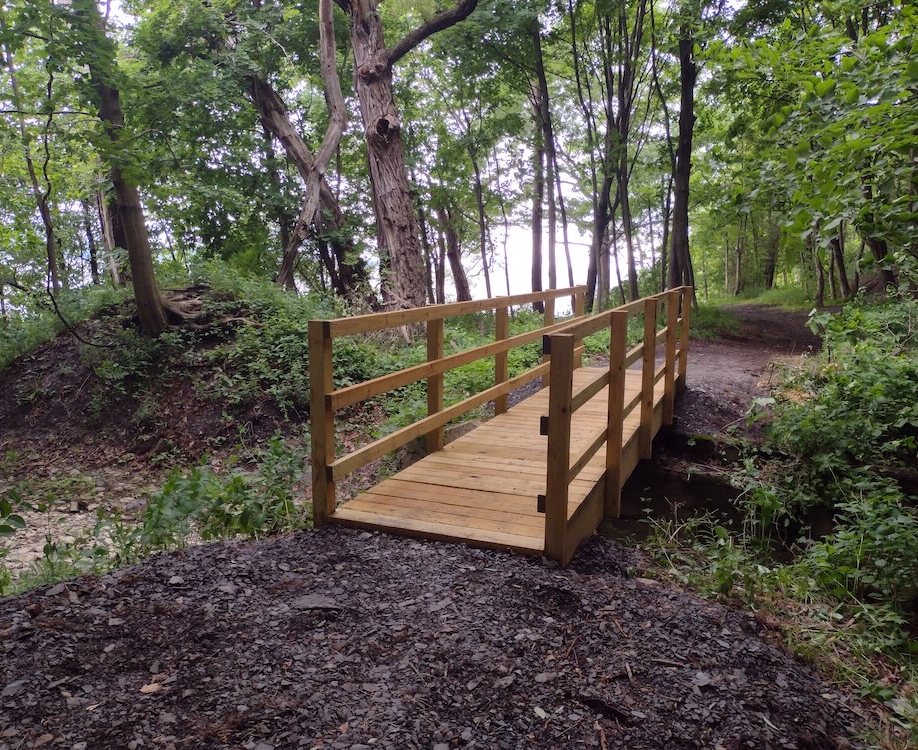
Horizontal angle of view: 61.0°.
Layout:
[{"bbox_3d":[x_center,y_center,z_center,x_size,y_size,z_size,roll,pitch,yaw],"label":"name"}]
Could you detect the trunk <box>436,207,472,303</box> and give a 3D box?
[{"bbox_3d":[-0.106,-2.364,15.358,0.250,1.926,0.250,-14,8,3],"label":"trunk"}]

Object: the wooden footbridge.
[{"bbox_3d":[0.998,-0.023,6.780,1.384,1.284,6.251,4,9,21],"label":"wooden footbridge"}]

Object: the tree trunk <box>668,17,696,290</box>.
[{"bbox_3d":[4.341,-4.079,15.137,0.417,5.172,0.417,1,8,16],"label":"tree trunk"}]

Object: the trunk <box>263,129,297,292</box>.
[{"bbox_3d":[-3.581,-3.283,15.711,0.258,3.250,0.258,-8,10,-11],"label":"trunk"}]

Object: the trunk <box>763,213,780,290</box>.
[{"bbox_3d":[11.541,-4.625,28.806,0.429,2.846,0.429,1,8,22],"label":"trunk"}]

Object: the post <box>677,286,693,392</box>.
[{"bbox_3d":[2.725,-0.400,9.385,0.090,1.284,0.090,4,9,21],"label":"post"}]

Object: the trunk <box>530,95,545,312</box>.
[{"bbox_3d":[1.715,-3.721,17.148,0.259,4.692,0.259,0,9,6],"label":"trunk"}]

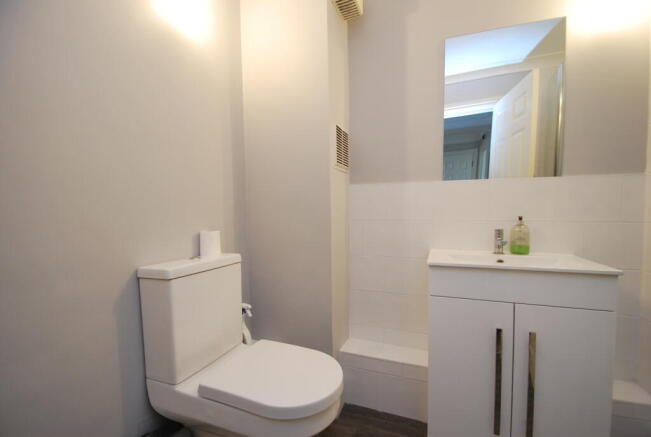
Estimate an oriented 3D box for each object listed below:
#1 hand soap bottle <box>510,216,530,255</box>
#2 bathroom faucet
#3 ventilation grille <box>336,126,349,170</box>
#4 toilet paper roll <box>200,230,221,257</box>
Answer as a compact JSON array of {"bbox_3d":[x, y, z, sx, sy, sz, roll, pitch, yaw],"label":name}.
[{"bbox_3d":[0.900,0.077,1.252,0.073,0.174,0.060,1,3,27],"label":"hand soap bottle"},{"bbox_3d":[0.806,0.110,1.242,0.044,0.112,0.118,0,3,19],"label":"bathroom faucet"},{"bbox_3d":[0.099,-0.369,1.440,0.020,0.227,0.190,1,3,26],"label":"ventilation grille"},{"bbox_3d":[-0.543,0.125,1.281,0.088,0.106,0.088,-1,3,0],"label":"toilet paper roll"}]

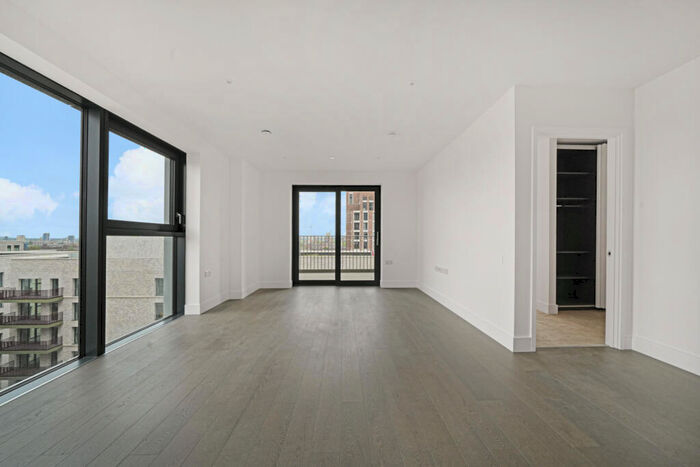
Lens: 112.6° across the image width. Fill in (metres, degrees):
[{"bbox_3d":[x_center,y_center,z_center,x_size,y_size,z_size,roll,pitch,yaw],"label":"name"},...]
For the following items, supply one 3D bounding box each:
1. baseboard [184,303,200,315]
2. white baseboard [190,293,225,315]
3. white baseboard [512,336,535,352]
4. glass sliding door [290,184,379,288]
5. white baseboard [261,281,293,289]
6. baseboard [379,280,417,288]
[{"bbox_3d":[-2.188,1.062,3.256,0.216,0.144,0.020,0,0,-2],"label":"baseboard"},{"bbox_3d":[-2.101,1.071,3.640,0.020,0.146,0.784,0,0,-2],"label":"white baseboard"},{"bbox_3d":[1.621,1.043,2.192,0.182,0.144,0.020,0,0,-2],"label":"white baseboard"},{"bbox_3d":[-0.280,0.061,5.032,1.874,2.171,0.101,0,0,-2],"label":"glass sliding door"},{"bbox_3d":[-1.544,1.099,4.945,0.659,0.148,0.020,0,0,-2],"label":"white baseboard"},{"bbox_3d":[1.060,1.087,5.019,0.795,0.148,0.020,0,0,-2],"label":"baseboard"}]

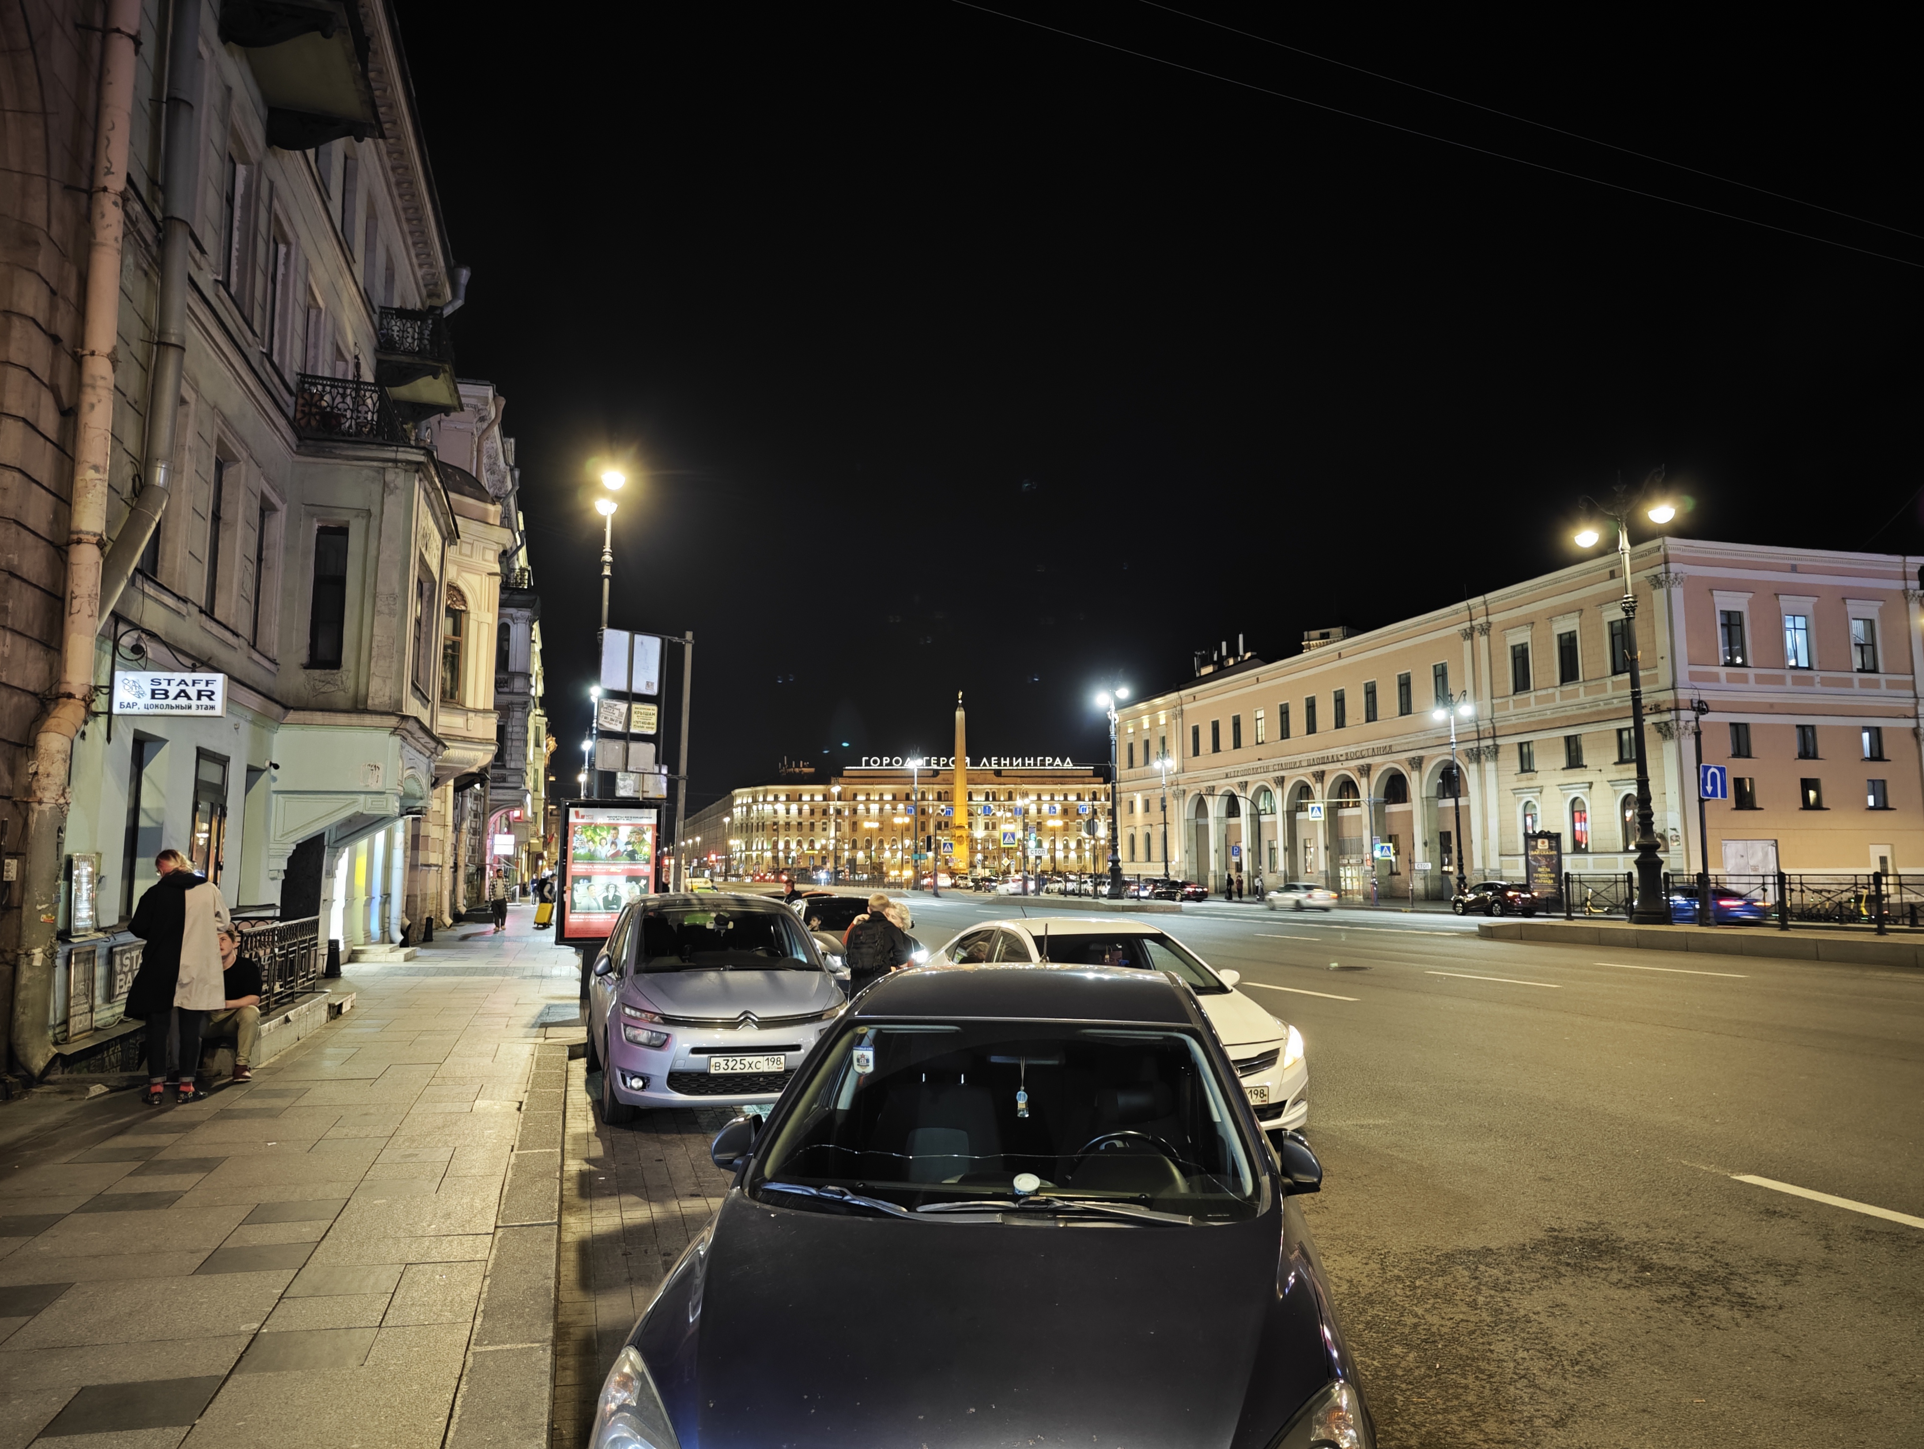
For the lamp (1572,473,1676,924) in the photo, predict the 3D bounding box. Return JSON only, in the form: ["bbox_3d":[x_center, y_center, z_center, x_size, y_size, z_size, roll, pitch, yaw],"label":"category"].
[{"bbox_3d":[15.108,-0.720,28.773,0.800,10.191,2.500,2,-7,-17],"label":"lamp"}]

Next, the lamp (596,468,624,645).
[{"bbox_3d":[-7.216,-0.661,25.646,0.800,10.508,2.500,2,-7,-17],"label":"lamp"}]

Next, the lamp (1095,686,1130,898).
[{"bbox_3d":[6.761,2.567,57.083,0.800,10.014,2.500,2,-7,-17],"label":"lamp"}]

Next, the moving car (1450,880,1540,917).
[{"bbox_3d":[23.618,7.659,56.997,1.830,1.620,4.550,2,-7,-15],"label":"moving car"}]

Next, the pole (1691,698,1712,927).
[{"bbox_3d":[15.430,1.801,26.770,0.350,4.747,0.350,2,-7,-17],"label":"pole"}]

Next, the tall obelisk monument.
[{"bbox_3d":[-0.230,11.505,246.310,3.500,36.099,3.500,0,-7,0],"label":"tall obelisk monument"}]

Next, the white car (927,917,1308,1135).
[{"bbox_3d":[0.931,2.227,9.892,1.700,1.470,4.370,2,-7,-20],"label":"white car"}]

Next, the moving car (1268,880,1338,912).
[{"bbox_3d":[16.370,8.251,61.962,1.760,1.450,4.500,2,-7,-14],"label":"moving car"}]

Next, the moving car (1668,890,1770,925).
[{"bbox_3d":[25.663,6.212,44.581,1.820,1.450,4.600,2,-7,-15],"label":"moving car"}]

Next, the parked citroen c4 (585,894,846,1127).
[{"bbox_3d":[-2.152,2.271,10.967,1.830,1.630,4.570,2,-7,-18],"label":"parked citroen c4"}]

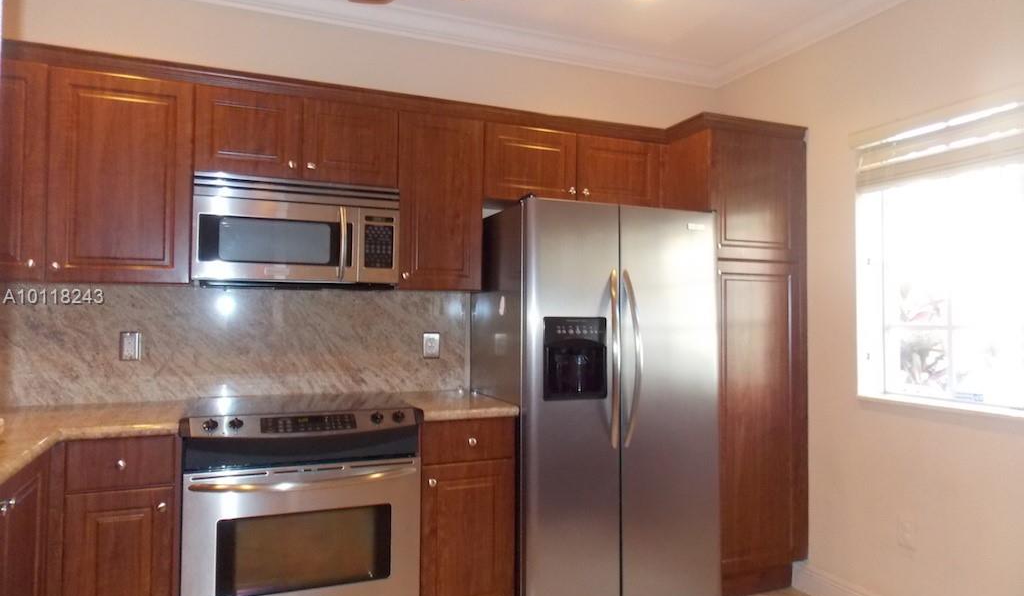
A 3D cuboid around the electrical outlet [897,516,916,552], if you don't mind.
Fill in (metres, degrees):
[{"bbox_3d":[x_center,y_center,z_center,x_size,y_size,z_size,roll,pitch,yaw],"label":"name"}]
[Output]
[{"bbox_3d":[1.545,0.928,2.669,0.010,0.118,0.075,1,-2,-23],"label":"electrical outlet"}]

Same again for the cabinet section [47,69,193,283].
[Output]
[{"bbox_3d":[-1.440,-0.415,2.557,0.447,0.735,0.324,1,-2,-23],"label":"cabinet section"}]

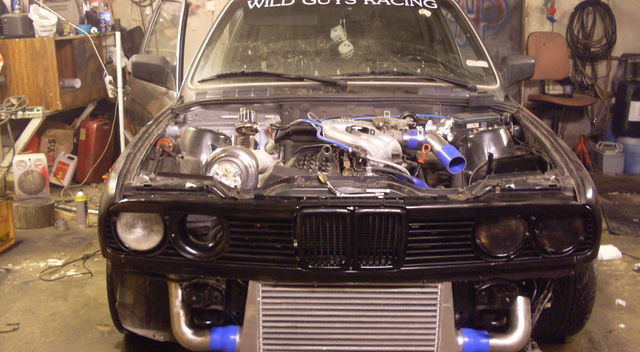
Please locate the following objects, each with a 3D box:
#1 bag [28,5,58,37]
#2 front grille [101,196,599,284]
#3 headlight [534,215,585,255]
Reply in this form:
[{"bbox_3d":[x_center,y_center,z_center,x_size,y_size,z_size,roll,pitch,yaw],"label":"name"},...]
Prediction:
[{"bbox_3d":[-1.987,-1.114,5.050,0.210,0.235,0.190,-3,14,-15],"label":"bag"},{"bbox_3d":[0.095,0.192,2.154,1.530,0.255,0.150,0,13,1],"label":"front grille"},{"bbox_3d":[0.735,0.173,2.170,0.150,0.145,0.100,0,13,1],"label":"headlight"}]

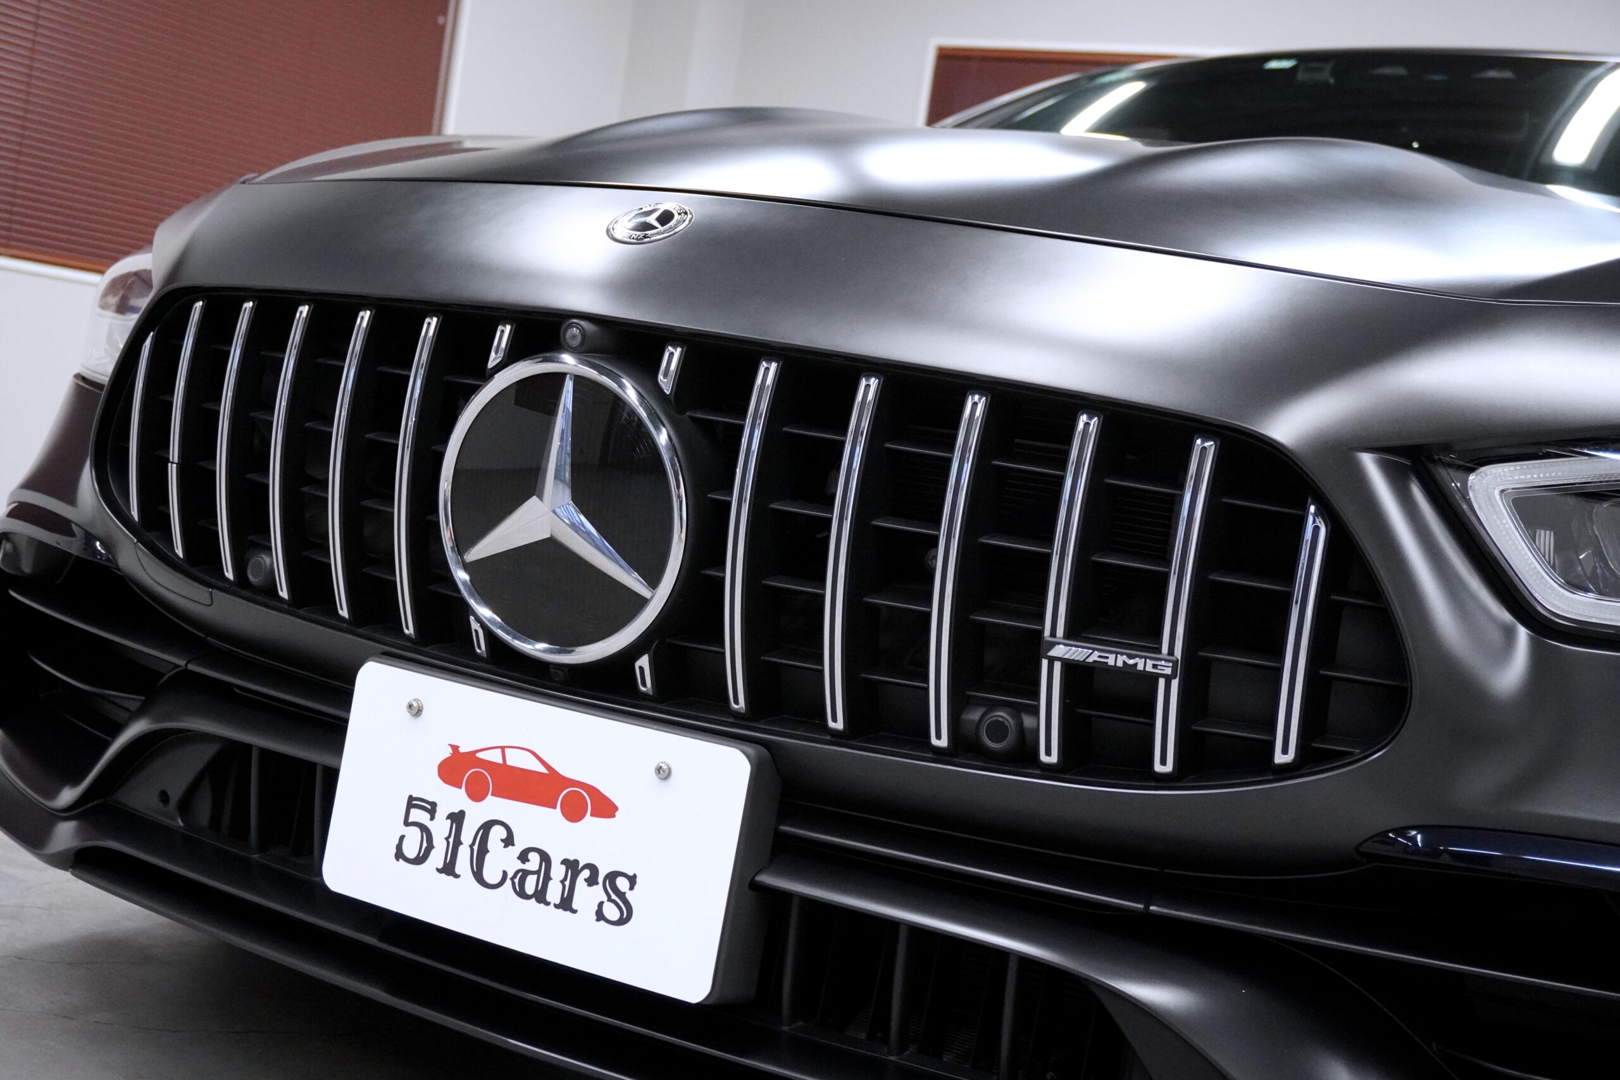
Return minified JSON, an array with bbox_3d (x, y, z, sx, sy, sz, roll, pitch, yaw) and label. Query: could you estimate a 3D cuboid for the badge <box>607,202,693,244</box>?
[{"bbox_3d":[-0.109,-0.215,1.382,0.059,0.008,0.059,10,40,29],"label":"badge"}]

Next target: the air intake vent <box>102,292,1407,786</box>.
[{"bbox_3d":[-0.140,-0.021,1.389,1.075,0.258,0.140,10,6,29],"label":"air intake vent"}]

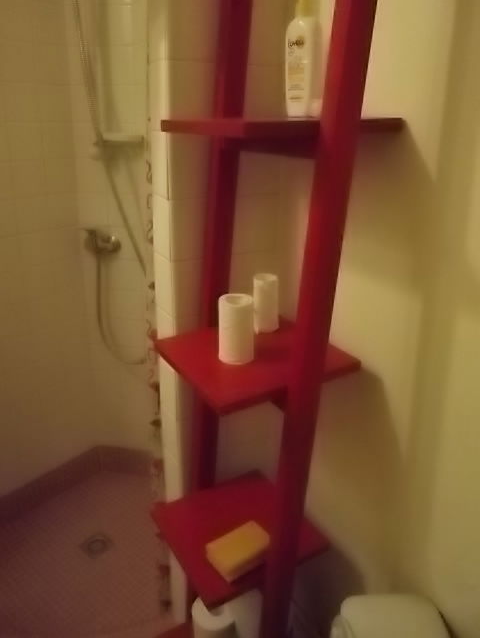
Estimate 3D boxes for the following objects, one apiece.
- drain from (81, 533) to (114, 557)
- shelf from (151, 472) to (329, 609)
[{"bbox_3d":[-0.488,0.779,1.713,0.085,0.010,0.085,17,27,37],"label":"drain"},{"bbox_3d":[-0.006,0.403,0.958,0.248,0.016,0.245,-12,24,-27],"label":"shelf"}]

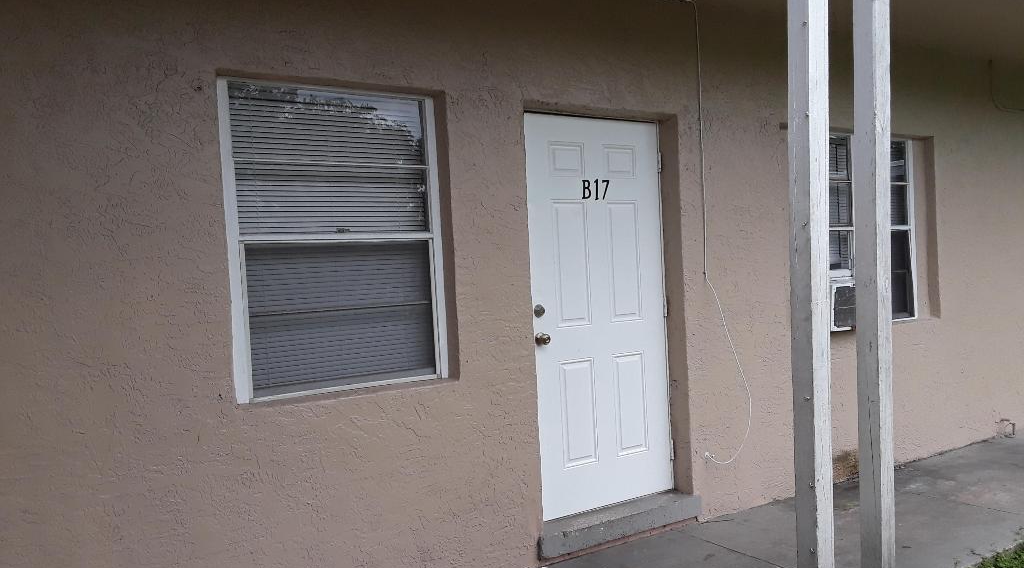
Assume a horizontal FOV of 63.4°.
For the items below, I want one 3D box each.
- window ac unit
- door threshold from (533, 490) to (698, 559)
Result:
[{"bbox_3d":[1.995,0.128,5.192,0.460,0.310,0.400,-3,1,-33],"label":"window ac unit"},{"bbox_3d":[0.543,1.226,4.279,1.050,0.125,0.155,-3,1,-33],"label":"door threshold"}]

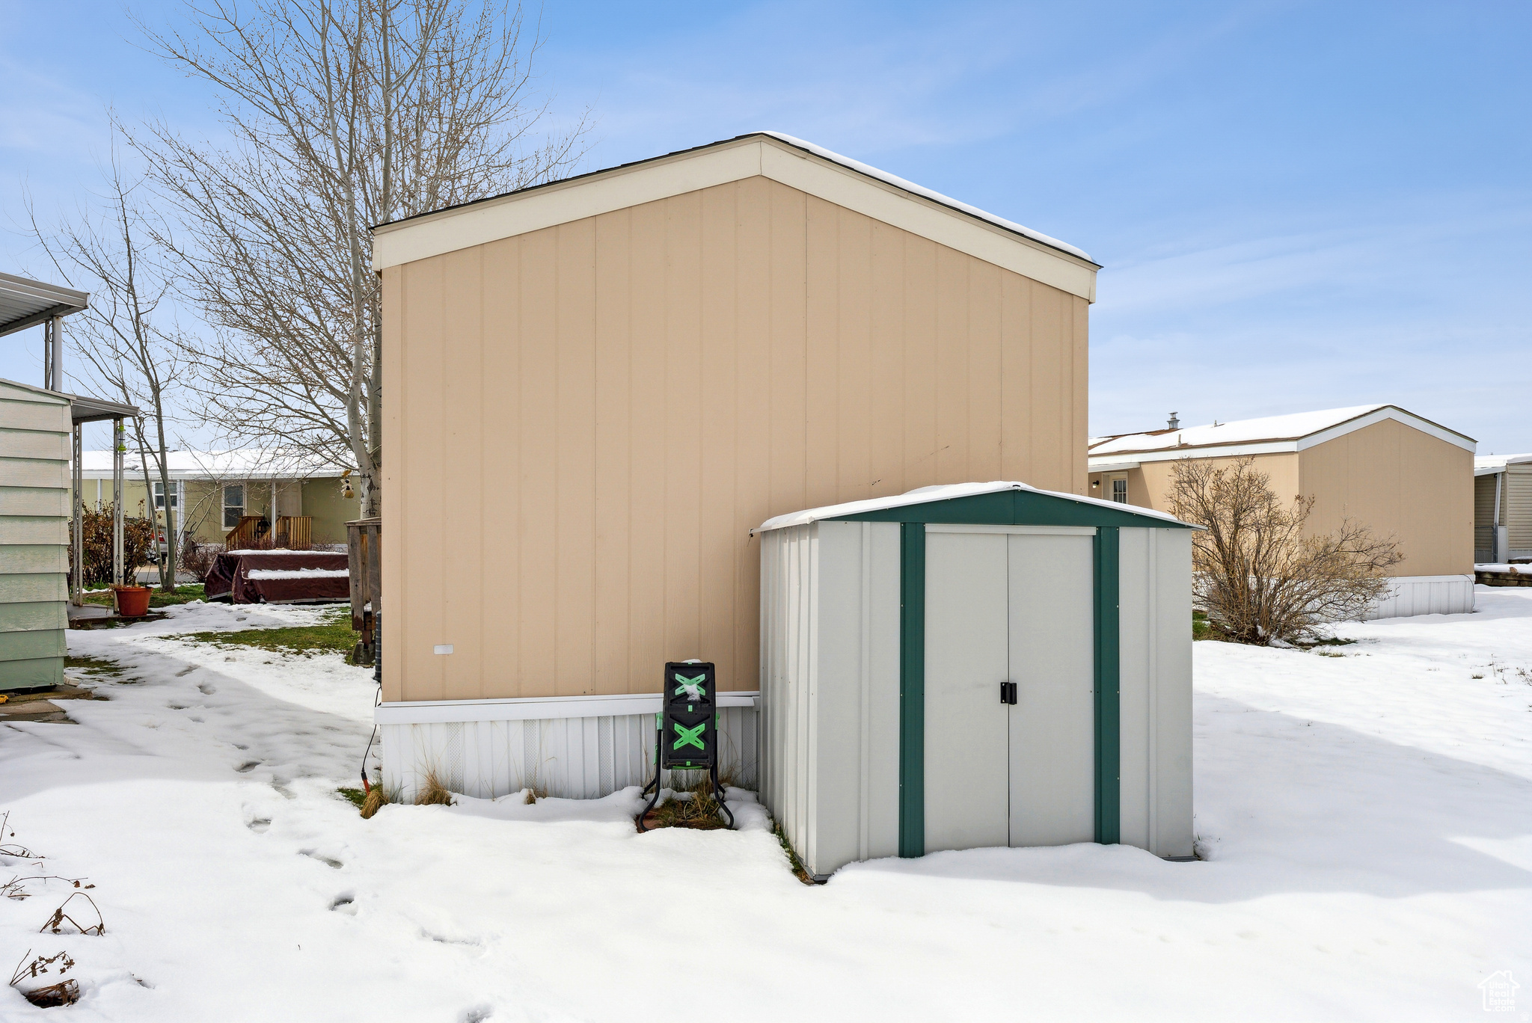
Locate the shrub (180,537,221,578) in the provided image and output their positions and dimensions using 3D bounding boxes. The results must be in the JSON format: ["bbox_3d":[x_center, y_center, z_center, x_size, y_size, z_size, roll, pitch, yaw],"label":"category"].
[{"bbox_3d":[-11.898,0.970,21.500,0.850,0.870,0.820,0,-1,-29],"label":"shrub"}]

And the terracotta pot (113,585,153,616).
[{"bbox_3d":[-7.428,1.054,12.000,0.390,0.330,0.390,0,-1,-32],"label":"terracotta pot"}]

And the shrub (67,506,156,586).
[{"bbox_3d":[-12.013,0.635,18.700,1.500,1.480,1.400,0,-1,-33],"label":"shrub"}]

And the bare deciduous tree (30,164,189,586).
[{"bbox_3d":[-11.304,-2.419,17.500,2.450,7.600,2.400,0,-1,-33],"label":"bare deciduous tree"}]

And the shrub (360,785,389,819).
[{"bbox_3d":[-2.030,1.505,5.300,0.150,0.175,0.150,0,-1,-21],"label":"shrub"}]

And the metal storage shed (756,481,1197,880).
[{"bbox_3d":[0.936,0.750,5.108,1.818,1.668,1.434,1,-3,-10],"label":"metal storage shed"}]

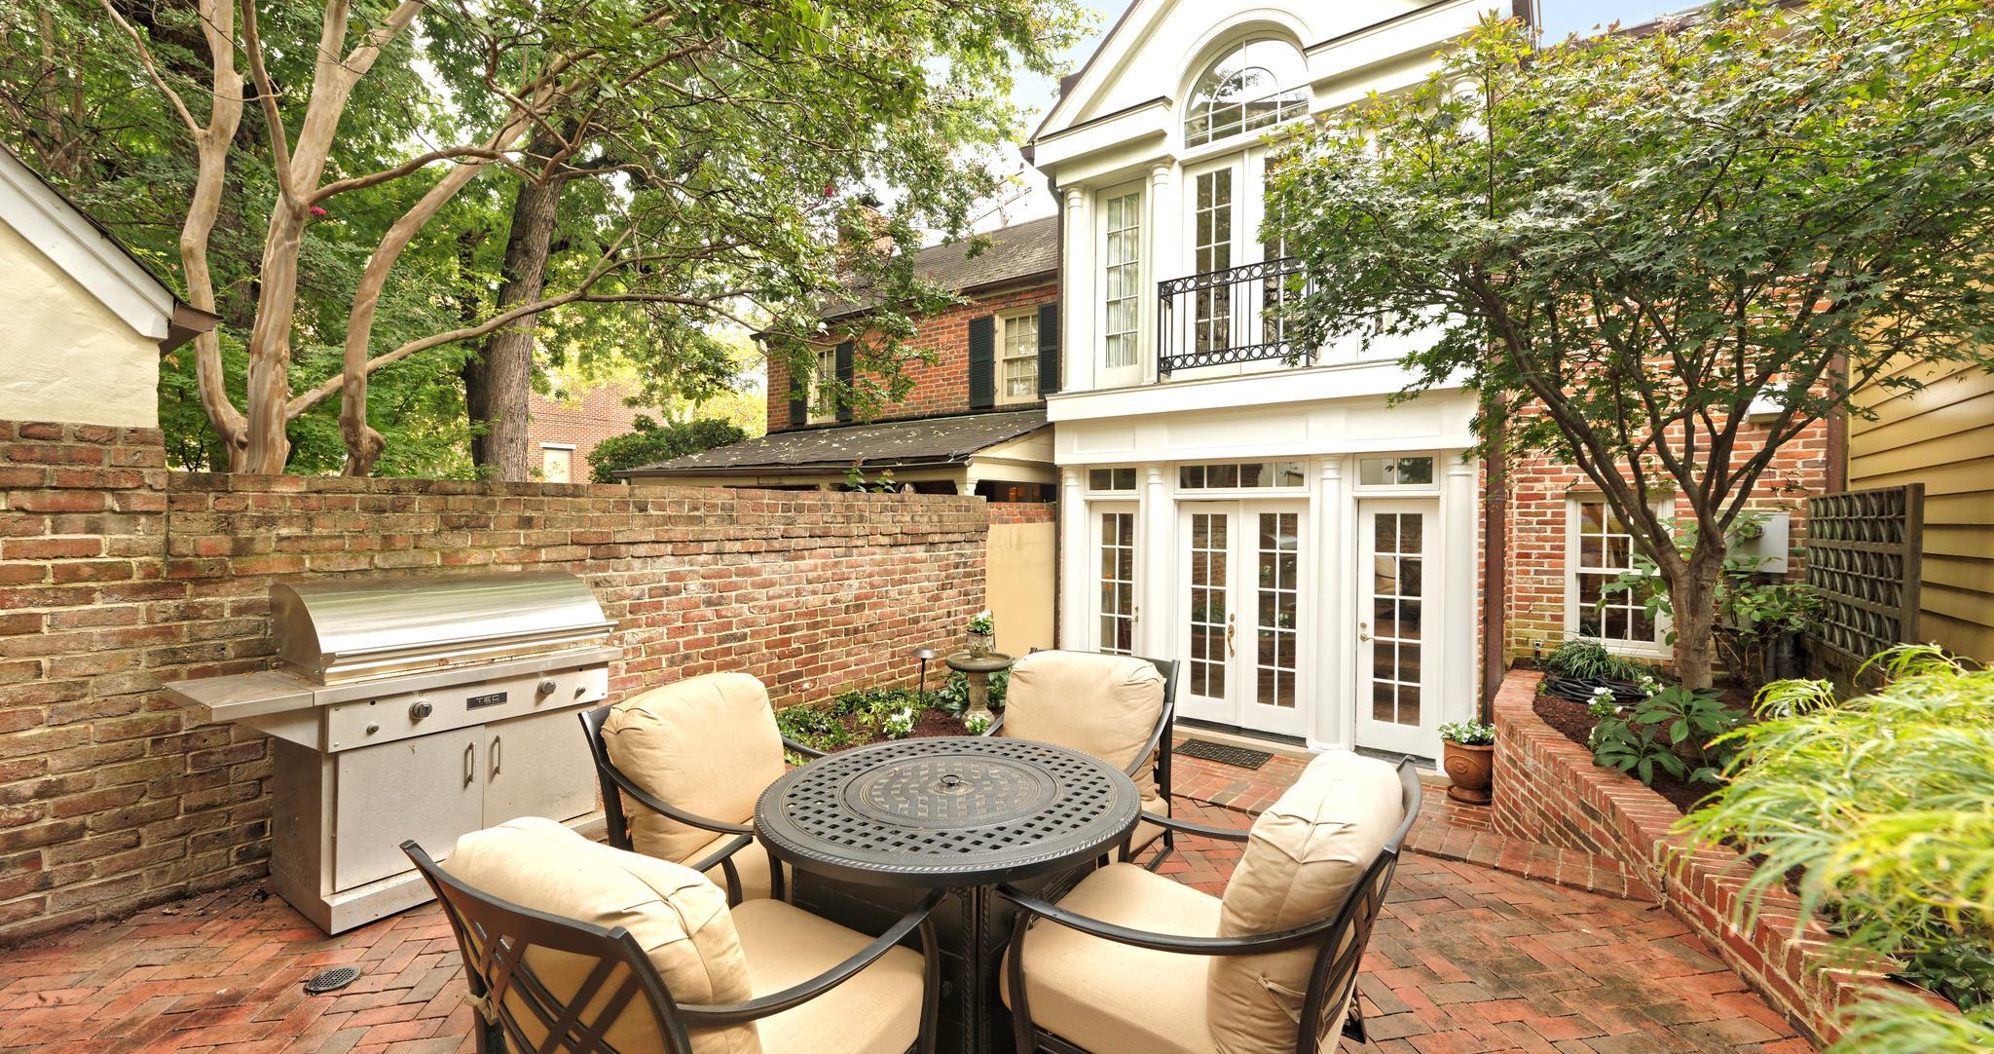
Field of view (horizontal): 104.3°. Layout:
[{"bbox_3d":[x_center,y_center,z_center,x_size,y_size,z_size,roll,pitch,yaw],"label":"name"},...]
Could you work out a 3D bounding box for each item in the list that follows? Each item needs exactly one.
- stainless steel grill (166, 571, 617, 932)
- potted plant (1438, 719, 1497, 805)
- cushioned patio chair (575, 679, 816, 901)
[{"bbox_3d":[-2.568,0.893,3.490,0.745,1.325,1.474,1,1,37],"label":"stainless steel grill"},{"bbox_3d":[3.218,1.554,5.290,0.390,0.560,0.390,1,1,37],"label":"potted plant"},{"bbox_3d":[-0.928,1.103,2.830,0.800,0.930,0.720,1,1,30],"label":"cushioned patio chair"}]

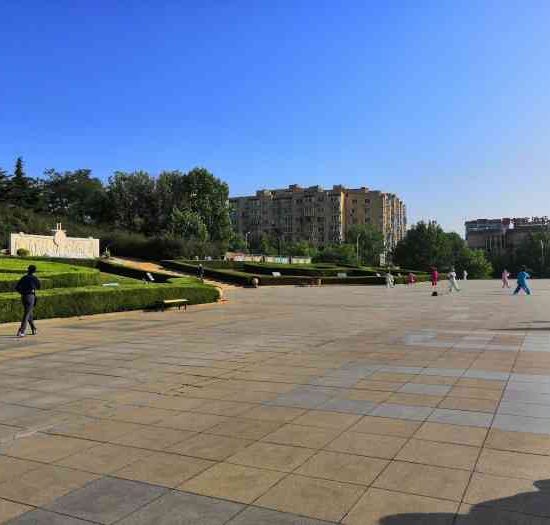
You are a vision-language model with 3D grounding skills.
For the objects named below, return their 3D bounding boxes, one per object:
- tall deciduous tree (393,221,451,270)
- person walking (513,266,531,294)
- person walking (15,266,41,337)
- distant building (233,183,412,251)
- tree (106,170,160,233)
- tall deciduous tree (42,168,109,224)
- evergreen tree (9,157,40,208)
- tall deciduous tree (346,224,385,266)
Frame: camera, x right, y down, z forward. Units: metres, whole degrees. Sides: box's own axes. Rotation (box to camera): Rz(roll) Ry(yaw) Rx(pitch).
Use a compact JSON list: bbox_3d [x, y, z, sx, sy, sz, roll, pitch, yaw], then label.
[{"bbox_3d":[22.422,-2.432,83.000,8.800,8.400,8.300,-1,-1,0],"label":"tall deciduous tree"},{"bbox_3d":[14.109,1.039,31.000,1.000,1.580,0.650,0,-1,-15],"label":"person walking"},{"bbox_3d":[-5.869,0.917,13.000,0.500,1.710,0.520,0,-2,-39],"label":"person walking"},{"bbox_3d":[15.322,-13.084,188.000,54.000,24.500,28.000,-1,-1,19],"label":"distant building"},{"bbox_3d":[-18.530,-7.672,71.000,7.200,8.800,7.000,0,-1,-15],"label":"tree"},{"bbox_3d":[-25.577,-7.949,70.000,8.600,8.400,8.000,0,-1,-21],"label":"tall deciduous tree"},{"bbox_3d":[-31.783,-9.604,69.000,4.200,8.000,4.200,0,-1,-27],"label":"evergreen tree"},{"bbox_3d":[14.918,-2.637,90.000,6.800,7.400,6.500,-1,-1,0],"label":"tall deciduous tree"}]

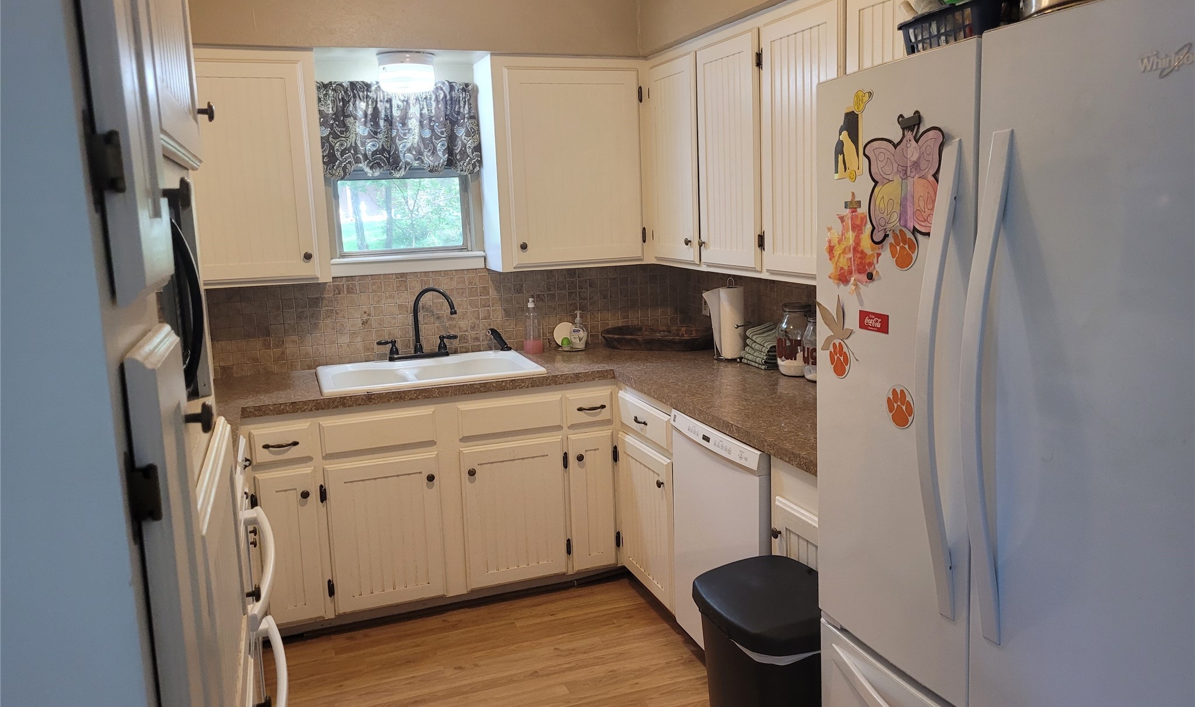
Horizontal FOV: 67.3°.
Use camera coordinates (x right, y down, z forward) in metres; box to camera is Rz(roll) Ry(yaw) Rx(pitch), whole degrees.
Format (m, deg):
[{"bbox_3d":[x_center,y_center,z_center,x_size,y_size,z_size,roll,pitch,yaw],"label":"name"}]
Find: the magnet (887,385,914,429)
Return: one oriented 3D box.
[{"bbox_3d":[0.543,0.097,1.613,0.005,0.079,0.077,-5,8,-22],"label":"magnet"}]

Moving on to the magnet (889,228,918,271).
[{"bbox_3d":[0.535,-0.184,1.575,0.005,0.079,0.077,-5,8,-22],"label":"magnet"}]

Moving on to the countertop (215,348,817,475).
[{"bbox_3d":[-0.308,0.198,2.921,2.380,0.042,2.160,-5,10,-19],"label":"countertop"}]

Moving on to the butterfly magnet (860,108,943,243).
[{"bbox_3d":[0.525,-0.302,1.563,0.012,0.225,0.204,-5,8,-22],"label":"butterfly magnet"}]

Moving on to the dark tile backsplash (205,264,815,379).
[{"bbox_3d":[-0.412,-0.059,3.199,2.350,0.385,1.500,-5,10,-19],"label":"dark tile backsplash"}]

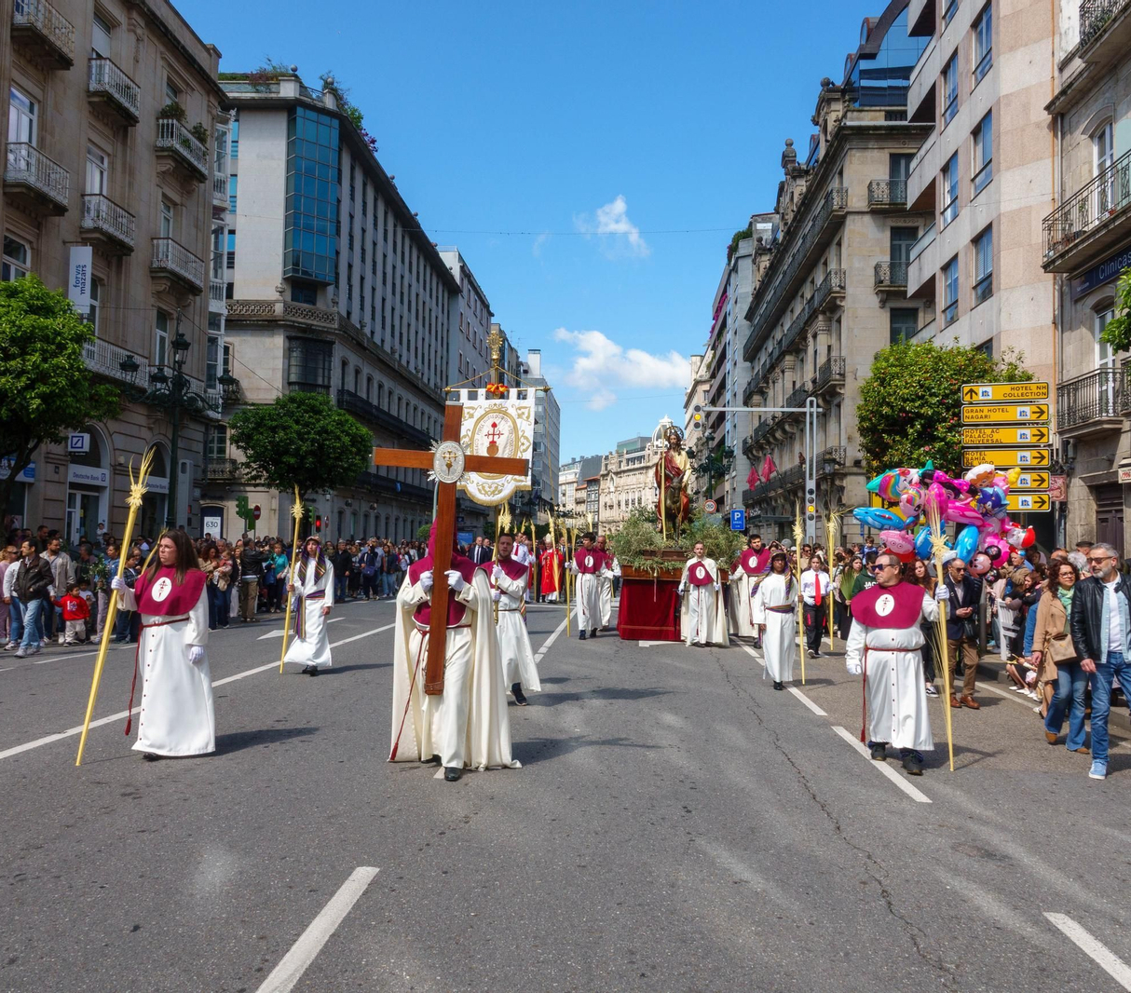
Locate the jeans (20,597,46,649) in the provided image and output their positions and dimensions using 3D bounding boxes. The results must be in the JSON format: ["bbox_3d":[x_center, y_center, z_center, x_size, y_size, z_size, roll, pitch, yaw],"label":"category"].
[{"bbox_3d":[-7.723,1.788,14.400,0.380,0.844,0.360,0,-3,23],"label":"jeans"}]

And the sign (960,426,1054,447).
[{"bbox_3d":[6.996,-0.960,15.800,1.271,0.288,0.060,0,-3,23],"label":"sign"}]

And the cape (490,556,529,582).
[{"bbox_3d":[-0.639,0.827,10.350,0.510,0.385,0.360,0,-3,7],"label":"cape"}]

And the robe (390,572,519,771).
[{"bbox_3d":[-0.800,1.236,7.150,0.920,1.483,0.680,1,-3,-3],"label":"robe"}]

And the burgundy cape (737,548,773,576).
[{"bbox_3d":[3.011,1.036,15.750,0.520,0.425,0.360,0,-3,7],"label":"burgundy cape"}]

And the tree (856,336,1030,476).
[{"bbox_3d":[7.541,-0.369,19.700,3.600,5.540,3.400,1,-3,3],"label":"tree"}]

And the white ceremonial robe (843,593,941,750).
[{"bbox_3d":[2.541,1.331,7.700,0.720,1.272,0.450,0,-3,21],"label":"white ceremonial robe"}]

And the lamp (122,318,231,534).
[{"bbox_3d":[-9.205,-0.810,23.500,2.500,6.750,2.200,3,-4,-37],"label":"lamp"}]

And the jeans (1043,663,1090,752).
[{"bbox_3d":[4.355,1.763,8.600,0.420,0.900,0.450,0,-3,13],"label":"jeans"}]

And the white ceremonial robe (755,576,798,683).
[{"bbox_3d":[2.474,1.496,11.500,0.520,1.267,0.380,0,-3,9],"label":"white ceremonial robe"}]

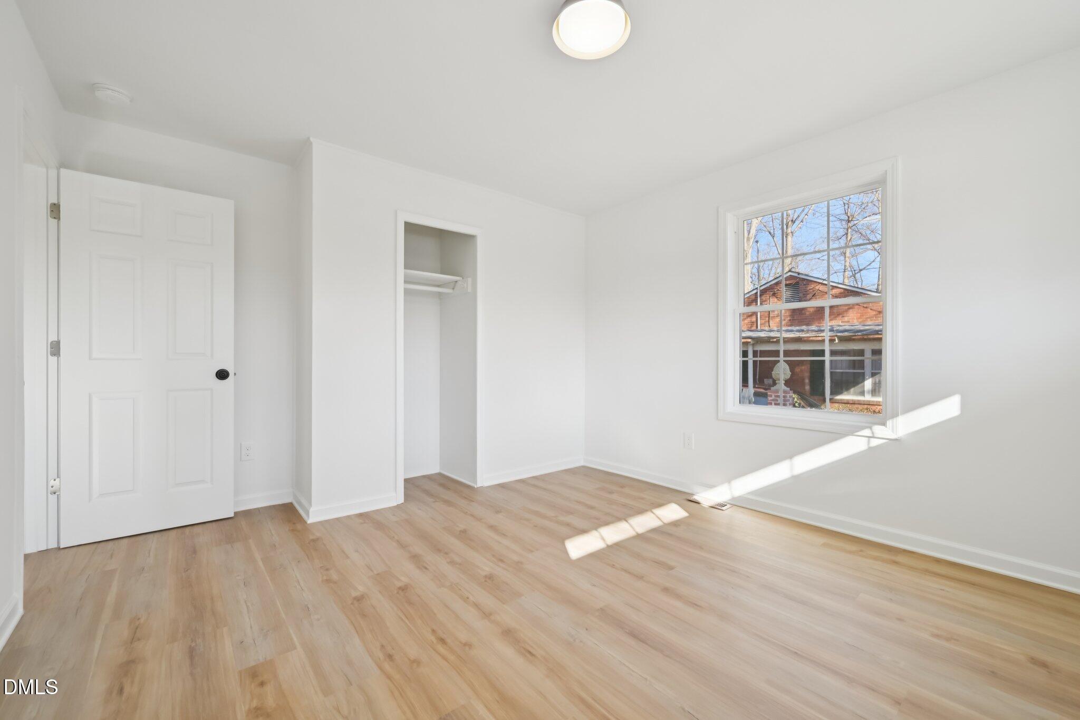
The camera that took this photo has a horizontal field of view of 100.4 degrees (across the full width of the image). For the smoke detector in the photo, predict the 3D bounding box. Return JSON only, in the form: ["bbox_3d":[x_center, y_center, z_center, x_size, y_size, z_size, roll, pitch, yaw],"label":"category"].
[{"bbox_3d":[-2.216,-1.378,2.336,0.150,0.040,0.150,0,1,-39],"label":"smoke detector"}]

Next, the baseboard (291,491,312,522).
[{"bbox_3d":[-1.605,0.976,3.030,0.028,0.085,0.533,0,1,-39],"label":"baseboard"}]

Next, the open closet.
[{"bbox_3d":[-0.927,-0.005,3.646,0.635,2.040,0.603,0,1,-39],"label":"open closet"}]

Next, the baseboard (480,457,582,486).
[{"bbox_3d":[0.000,0.971,4.018,1.160,0.085,0.028,0,1,-39],"label":"baseboard"}]

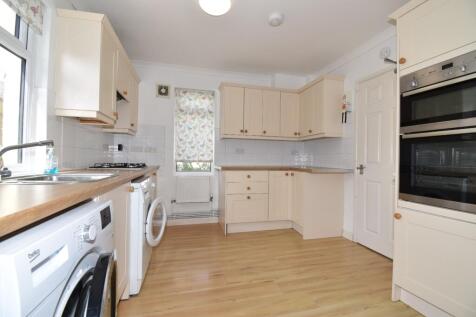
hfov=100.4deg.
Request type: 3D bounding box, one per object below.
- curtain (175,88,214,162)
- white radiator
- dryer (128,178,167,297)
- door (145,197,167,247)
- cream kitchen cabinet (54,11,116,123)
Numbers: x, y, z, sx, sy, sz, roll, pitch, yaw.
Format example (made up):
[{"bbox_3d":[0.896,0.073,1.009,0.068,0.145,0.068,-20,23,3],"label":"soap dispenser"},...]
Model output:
[{"bbox_3d":[-0.660,-0.504,3.046,0.600,1.115,0.060,1,0,-16],"label":"curtain"},{"bbox_3d":[-0.680,0.473,3.008,0.510,0.370,0.080,1,0,-16],"label":"white radiator"},{"bbox_3d":[-1.026,0.577,1.684,0.620,0.840,0.600,1,0,-16],"label":"dryer"},{"bbox_3d":[-0.740,0.566,1.775,0.075,0.400,0.400,1,0,0],"label":"door"},{"bbox_3d":[-1.263,-0.721,1.711,0.298,0.789,0.405,1,0,-16],"label":"cream kitchen cabinet"}]

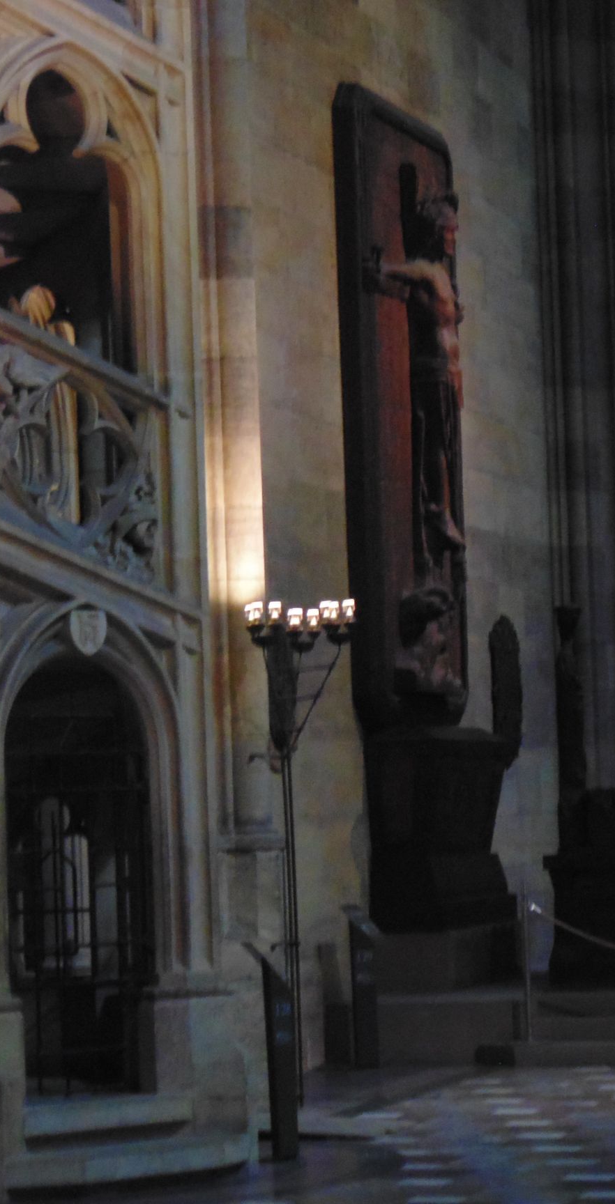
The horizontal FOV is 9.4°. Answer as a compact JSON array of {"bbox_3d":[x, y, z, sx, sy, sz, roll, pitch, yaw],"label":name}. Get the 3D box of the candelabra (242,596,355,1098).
[{"bbox_3d":[-0.005,1.383,21.140,0.580,2.861,0.520,0,-4,-30],"label":"candelabra"}]

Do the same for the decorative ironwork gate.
[{"bbox_3d":[-1.069,1.293,17.528,0.780,2.009,0.080,1,-4,-38],"label":"decorative ironwork gate"}]

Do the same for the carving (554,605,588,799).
[{"bbox_3d":[1.879,0.711,26.802,0.190,1.369,0.190,0,-4,-35],"label":"carving"}]

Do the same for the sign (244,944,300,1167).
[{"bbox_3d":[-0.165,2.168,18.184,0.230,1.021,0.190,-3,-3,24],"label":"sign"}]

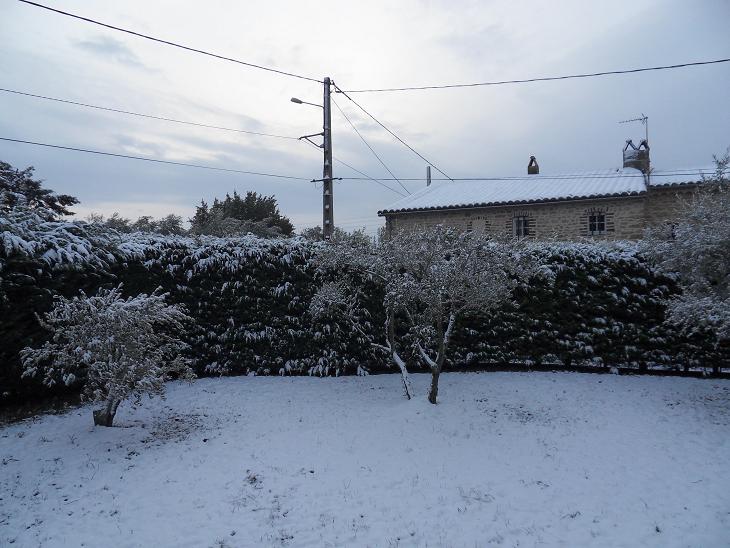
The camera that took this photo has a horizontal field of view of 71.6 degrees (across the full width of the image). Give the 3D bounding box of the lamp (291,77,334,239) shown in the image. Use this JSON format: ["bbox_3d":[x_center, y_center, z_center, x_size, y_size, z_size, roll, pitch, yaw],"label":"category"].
[{"bbox_3d":[-1.872,-2.565,18.110,1.550,8.950,0.420,-1,-1,22],"label":"lamp"}]

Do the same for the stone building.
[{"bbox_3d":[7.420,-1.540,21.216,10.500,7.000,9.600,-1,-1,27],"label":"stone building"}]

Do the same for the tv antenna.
[{"bbox_3d":[10.925,-5.919,20.733,1.300,1.320,0.420,-1,-1,28],"label":"tv antenna"}]

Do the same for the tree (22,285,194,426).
[{"bbox_3d":[-2.848,0.902,5.603,1.750,1.580,1.600,1,-1,-27],"label":"tree"}]

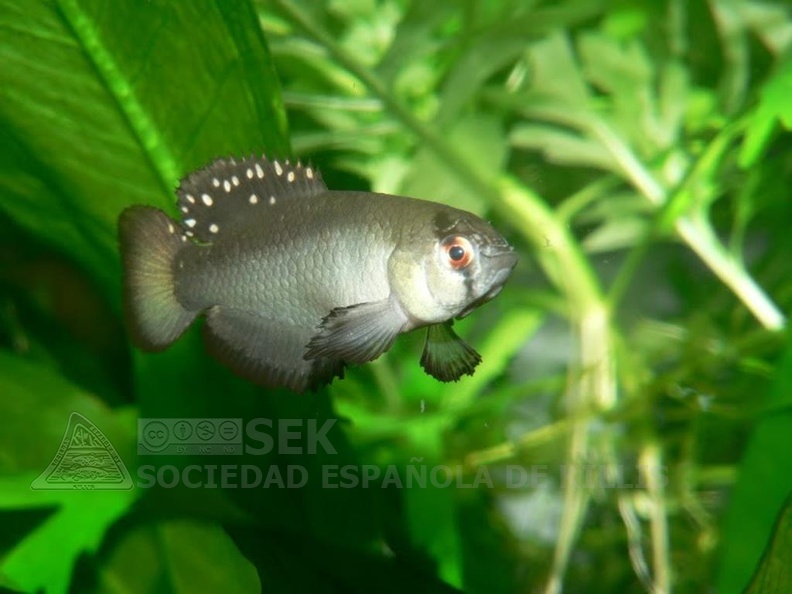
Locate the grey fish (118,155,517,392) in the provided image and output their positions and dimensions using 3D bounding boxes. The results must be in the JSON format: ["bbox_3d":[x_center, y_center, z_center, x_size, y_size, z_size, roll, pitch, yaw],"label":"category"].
[{"bbox_3d":[-0.011,-0.003,0.174,0.055,0.028,0.021,-1,2,32],"label":"grey fish"}]

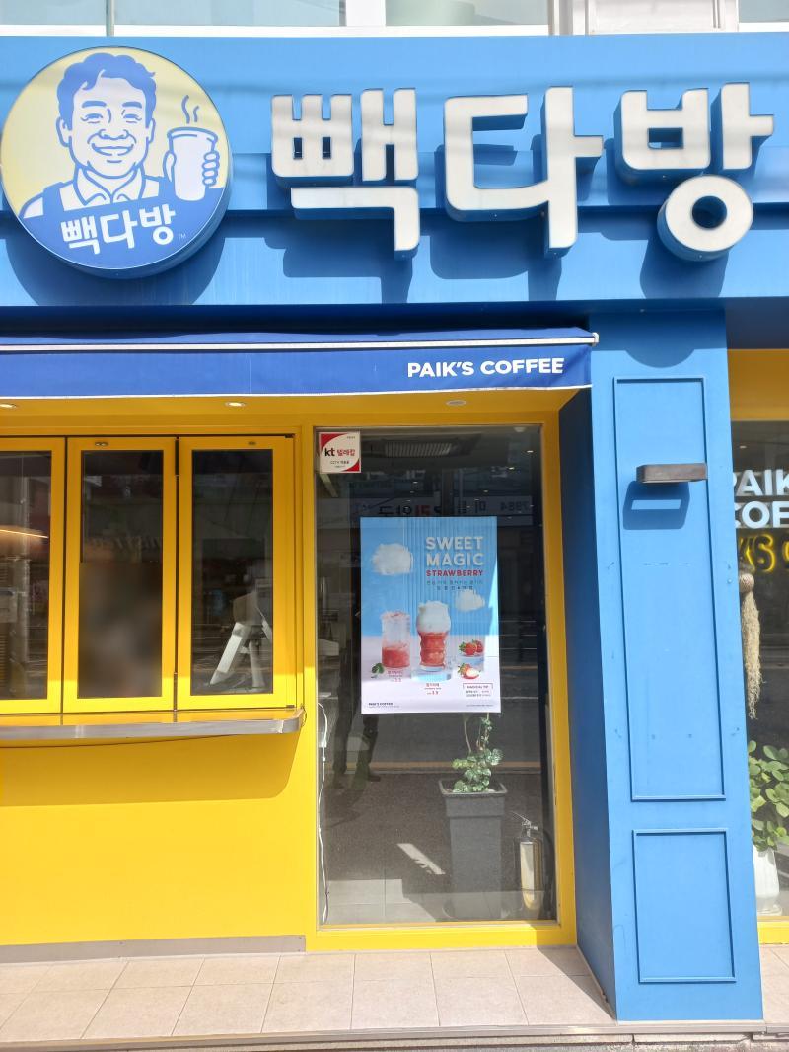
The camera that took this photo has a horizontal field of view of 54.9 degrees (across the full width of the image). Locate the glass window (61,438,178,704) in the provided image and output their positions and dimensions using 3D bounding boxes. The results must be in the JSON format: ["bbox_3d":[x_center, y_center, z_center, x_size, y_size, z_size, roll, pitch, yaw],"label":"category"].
[{"bbox_3d":[-1.159,0.198,3.226,0.470,1.158,0.060,-1,-4,-1],"label":"glass window"}]

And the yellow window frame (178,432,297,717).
[{"bbox_3d":[-0.669,0.190,3.237,0.497,1.155,0.060,-1,-4,-1],"label":"yellow window frame"}]

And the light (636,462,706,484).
[{"bbox_3d":[0.968,-0.180,2.672,0.212,0.058,0.125,-1,-4,-1],"label":"light"}]

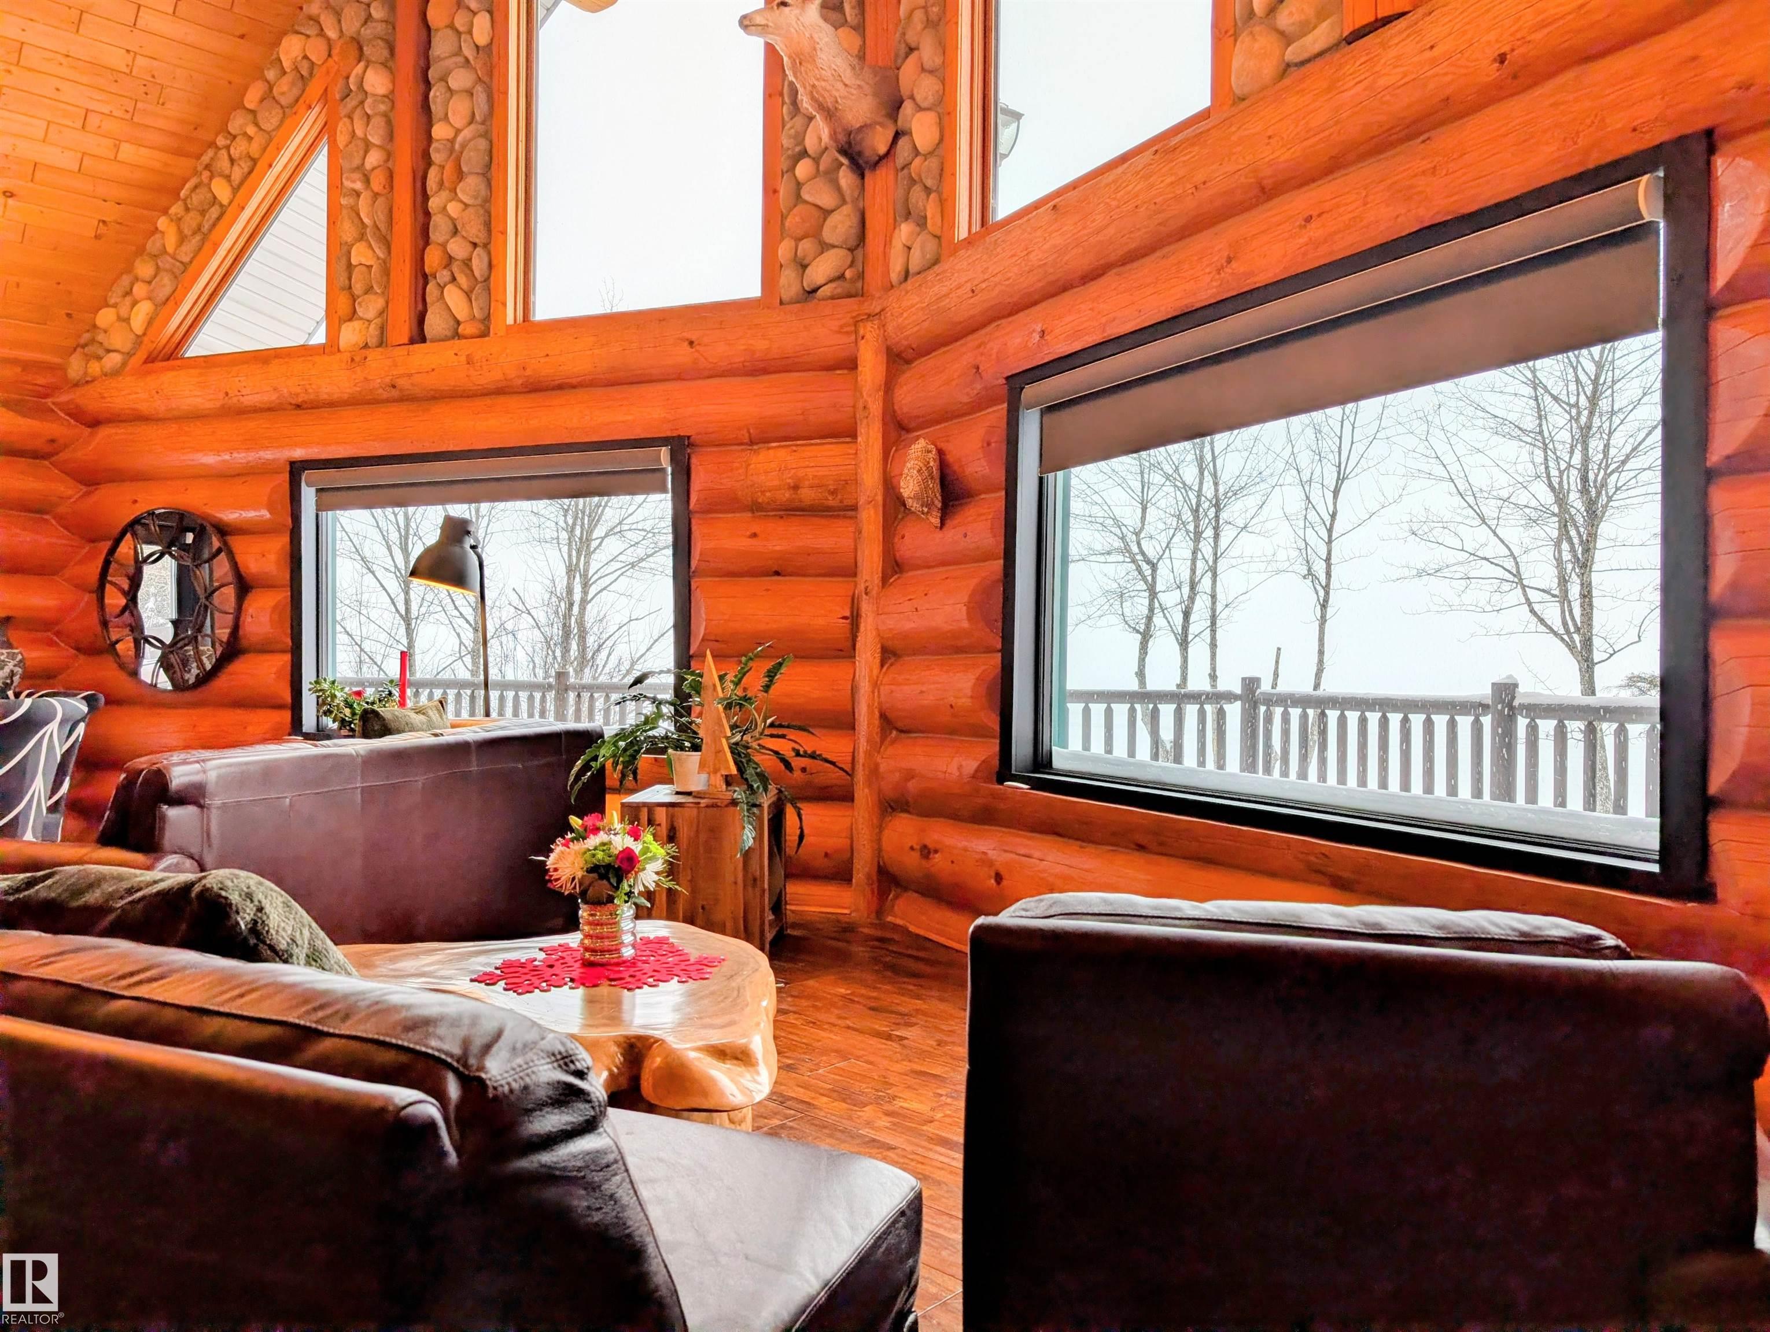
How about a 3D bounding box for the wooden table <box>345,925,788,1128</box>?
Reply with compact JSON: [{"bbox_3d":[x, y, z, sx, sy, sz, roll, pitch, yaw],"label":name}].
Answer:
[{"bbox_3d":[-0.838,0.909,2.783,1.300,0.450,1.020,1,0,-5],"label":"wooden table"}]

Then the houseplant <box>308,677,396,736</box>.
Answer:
[{"bbox_3d":[-2.803,0.215,6.463,0.444,0.320,0.367,1,0,18],"label":"houseplant"}]

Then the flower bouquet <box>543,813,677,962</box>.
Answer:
[{"bbox_3d":[-0.650,0.519,2.894,0.300,0.325,0.275,1,0,0],"label":"flower bouquet"}]

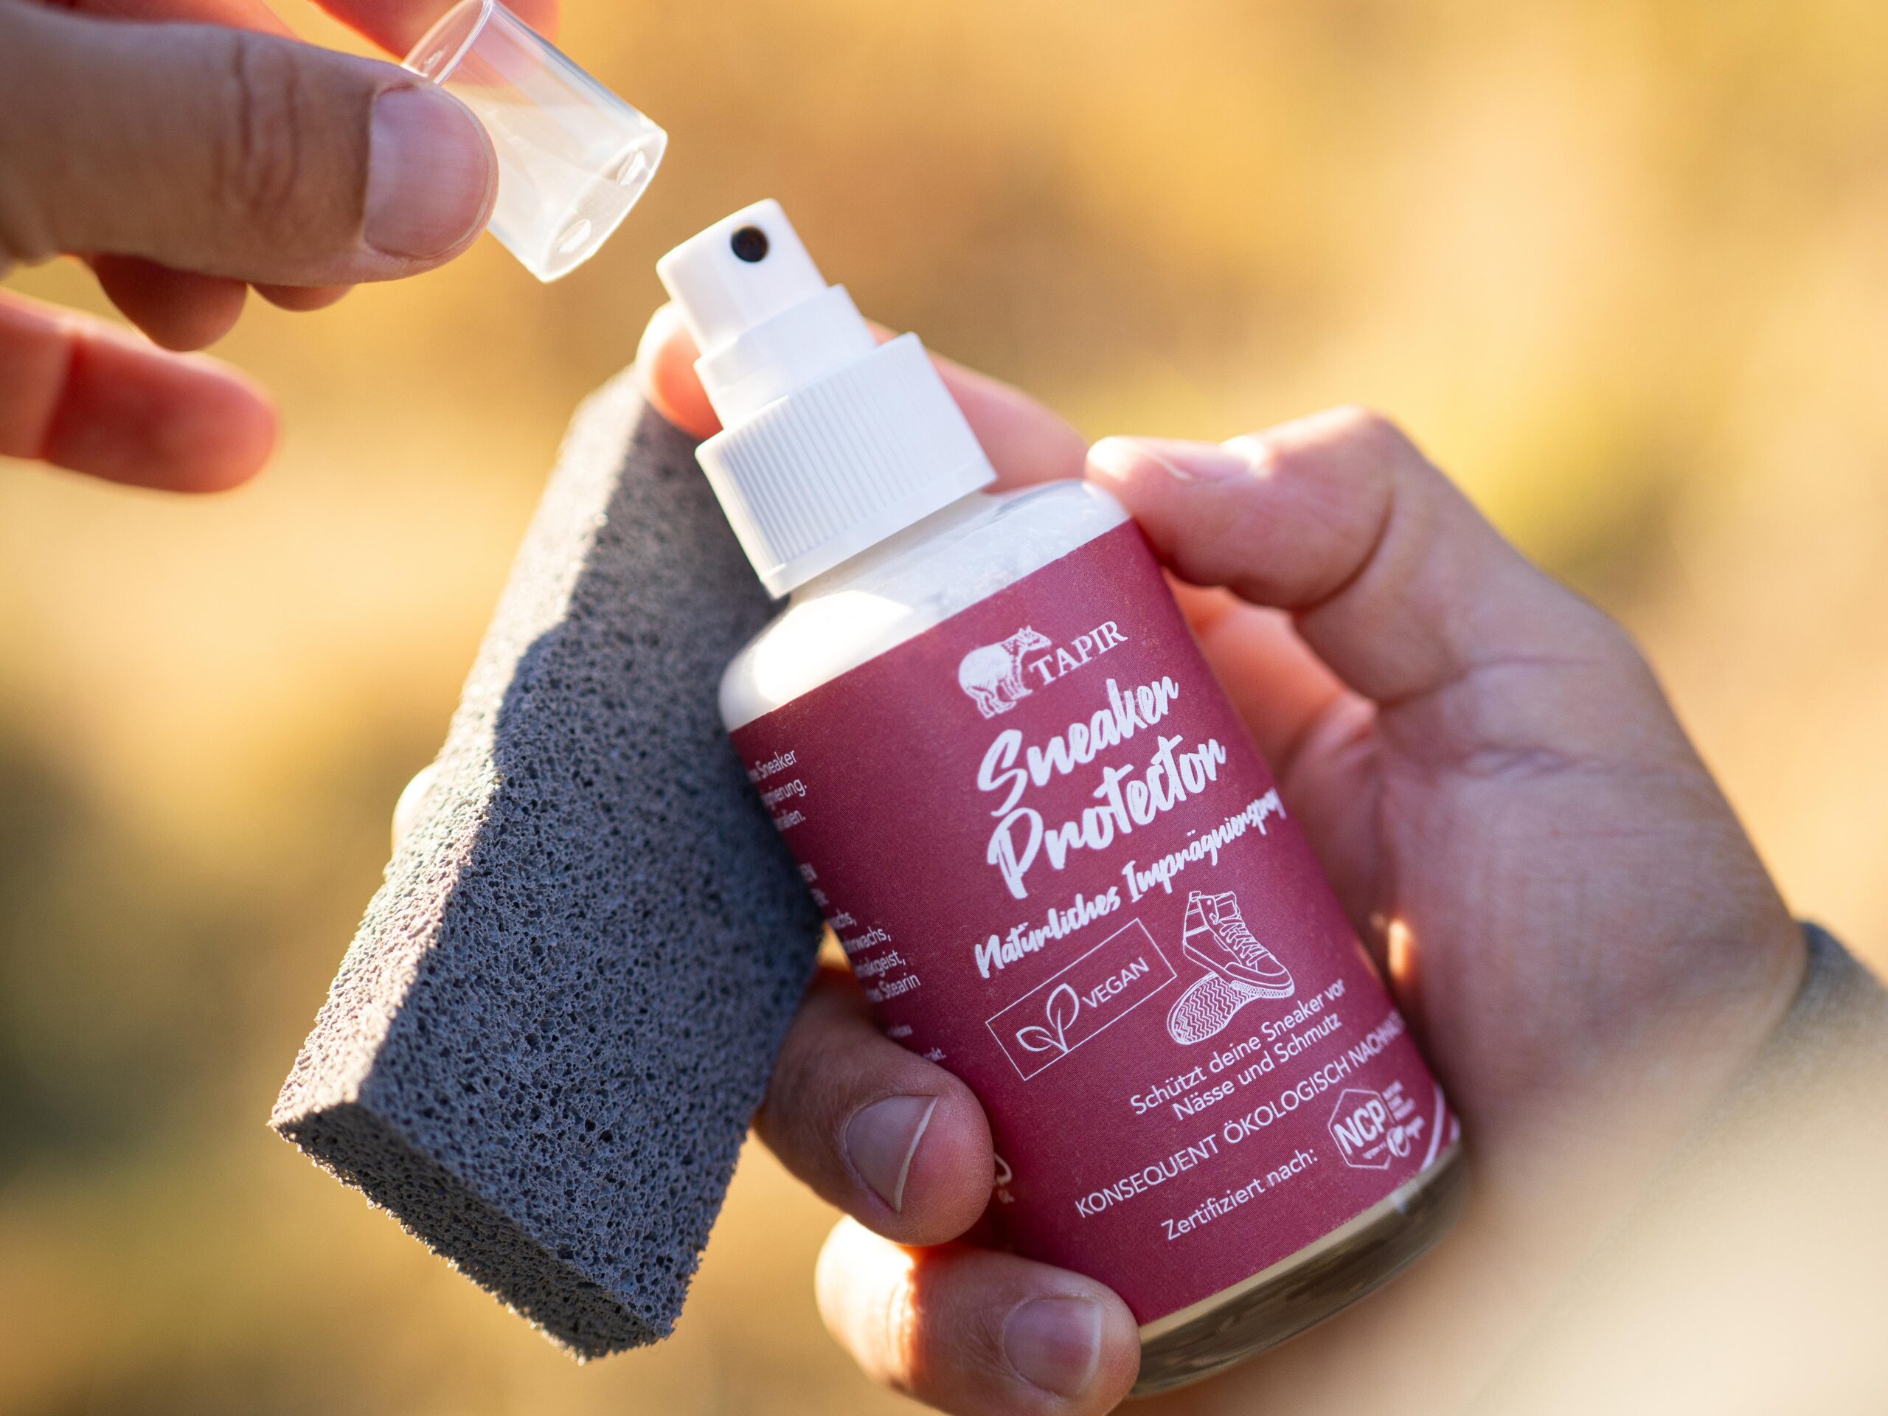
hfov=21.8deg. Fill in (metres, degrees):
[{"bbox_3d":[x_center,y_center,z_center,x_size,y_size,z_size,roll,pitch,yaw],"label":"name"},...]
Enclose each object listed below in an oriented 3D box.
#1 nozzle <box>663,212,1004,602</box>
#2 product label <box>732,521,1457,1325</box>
[{"bbox_3d":[-0.015,-0.033,0.505,0.026,0.036,0.026,-28,1,0],"label":"nozzle"},{"bbox_3d":[0.016,0.023,0.506,0.046,0.071,0.046,-28,1,0],"label":"product label"}]

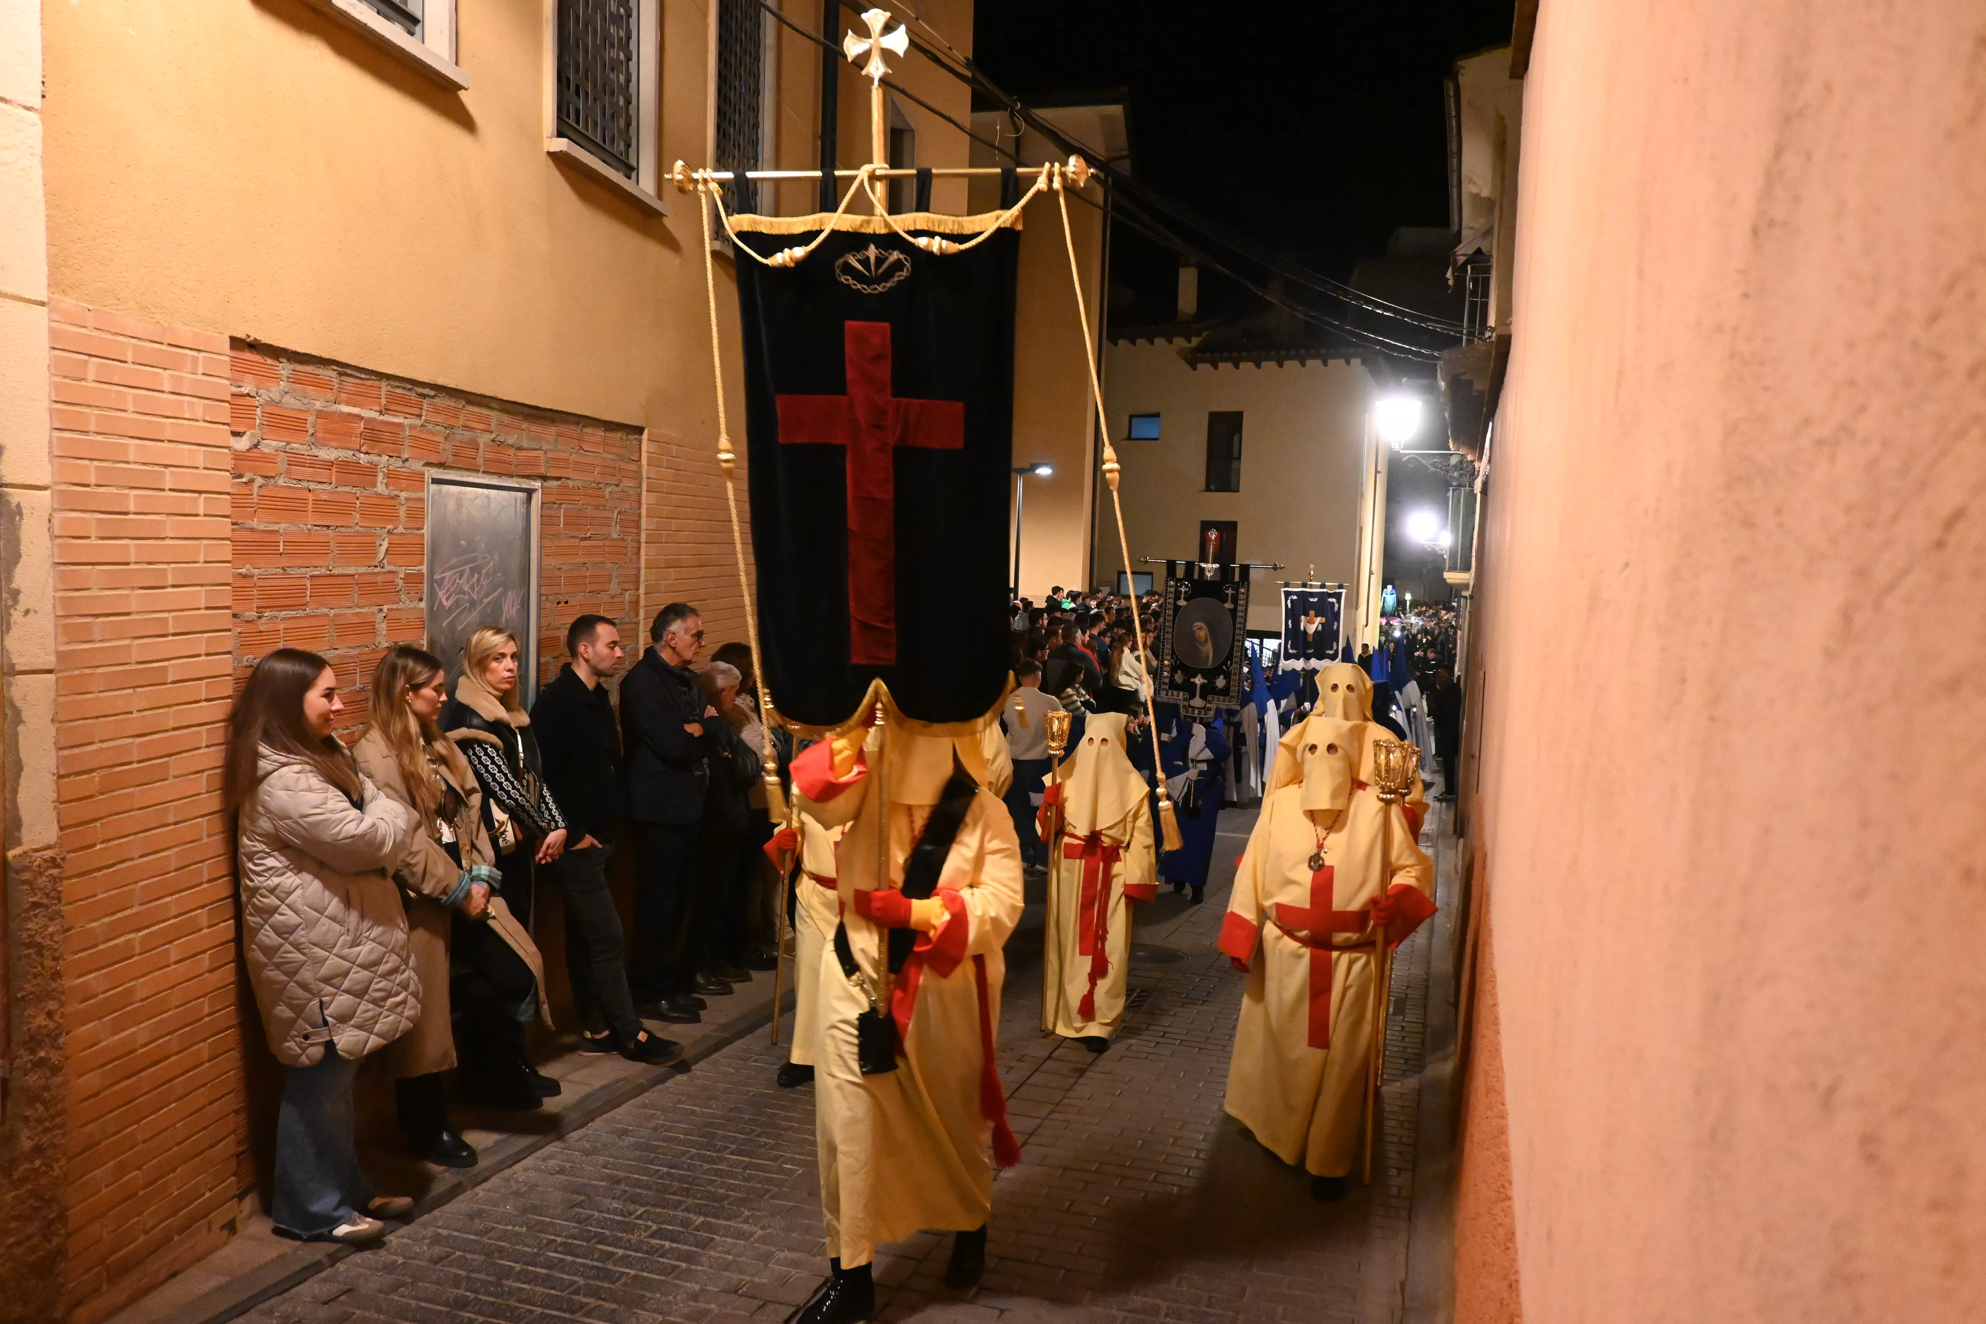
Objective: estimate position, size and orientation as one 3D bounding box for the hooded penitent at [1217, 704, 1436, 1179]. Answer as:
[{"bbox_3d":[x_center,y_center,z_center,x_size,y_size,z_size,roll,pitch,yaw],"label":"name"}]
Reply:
[{"bbox_3d":[1.155,0.997,5.170,0.700,1.660,0.520,3,5,16],"label":"hooded penitent"}]

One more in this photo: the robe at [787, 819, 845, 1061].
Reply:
[{"bbox_3d":[-0.585,1.062,6.350,0.560,1.280,0.440,3,5,19],"label":"robe"}]

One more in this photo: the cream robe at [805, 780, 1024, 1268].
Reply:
[{"bbox_3d":[-0.231,1.031,4.350,0.580,1.360,0.520,4,5,23],"label":"cream robe"}]

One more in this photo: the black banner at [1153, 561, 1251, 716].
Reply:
[{"bbox_3d":[1.455,-0.165,10.400,0.600,1.060,0.100,5,5,11],"label":"black banner"}]

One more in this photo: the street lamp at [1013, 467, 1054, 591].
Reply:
[{"bbox_3d":[0.562,-1.000,24.137,0.850,4.400,0.300,3,5,11],"label":"street lamp"}]

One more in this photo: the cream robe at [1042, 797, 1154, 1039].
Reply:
[{"bbox_3d":[0.499,1.173,7.100,0.510,1.180,0.400,3,5,14],"label":"cream robe"}]

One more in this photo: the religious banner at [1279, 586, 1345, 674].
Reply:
[{"bbox_3d":[3.970,-0.395,18.500,0.820,1.090,0.070,3,5,13],"label":"religious banner"}]

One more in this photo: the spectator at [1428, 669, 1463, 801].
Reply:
[{"bbox_3d":[6.134,0.989,20.200,0.340,1.740,0.460,-1,5,-28],"label":"spectator"}]

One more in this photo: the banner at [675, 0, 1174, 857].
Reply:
[{"bbox_3d":[-0.159,-0.549,3.650,1.200,1.970,0.170,1,5,9],"label":"banner"}]

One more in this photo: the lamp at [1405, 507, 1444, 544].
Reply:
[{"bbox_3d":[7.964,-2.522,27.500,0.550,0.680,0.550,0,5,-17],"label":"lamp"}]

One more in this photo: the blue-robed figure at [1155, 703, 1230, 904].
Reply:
[{"bbox_3d":[1.553,1.016,11.600,0.580,1.730,0.450,3,5,14],"label":"blue-robed figure"}]

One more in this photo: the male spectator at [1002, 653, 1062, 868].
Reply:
[{"bbox_3d":[0.311,0.817,11.700,0.500,1.690,0.320,3,5,17],"label":"male spectator"}]

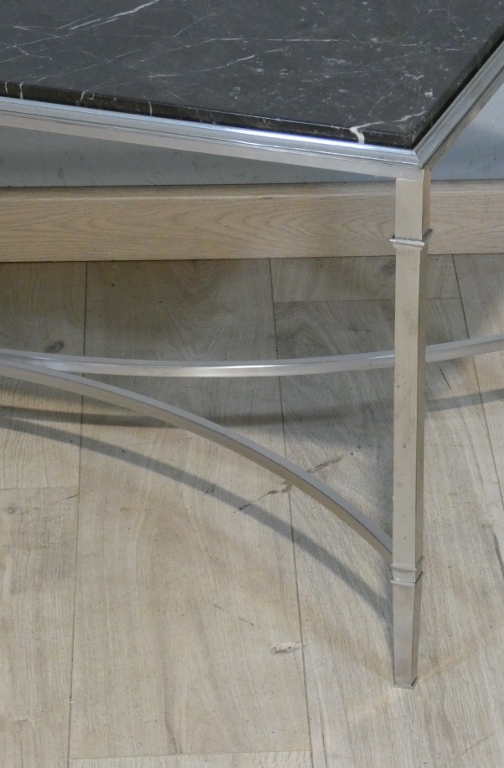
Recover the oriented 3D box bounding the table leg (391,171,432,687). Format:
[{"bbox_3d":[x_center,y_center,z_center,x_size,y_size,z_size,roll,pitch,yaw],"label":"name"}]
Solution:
[{"bbox_3d":[0.122,0.043,2.456,0.025,0.447,0.025,9,29,18],"label":"table leg"}]

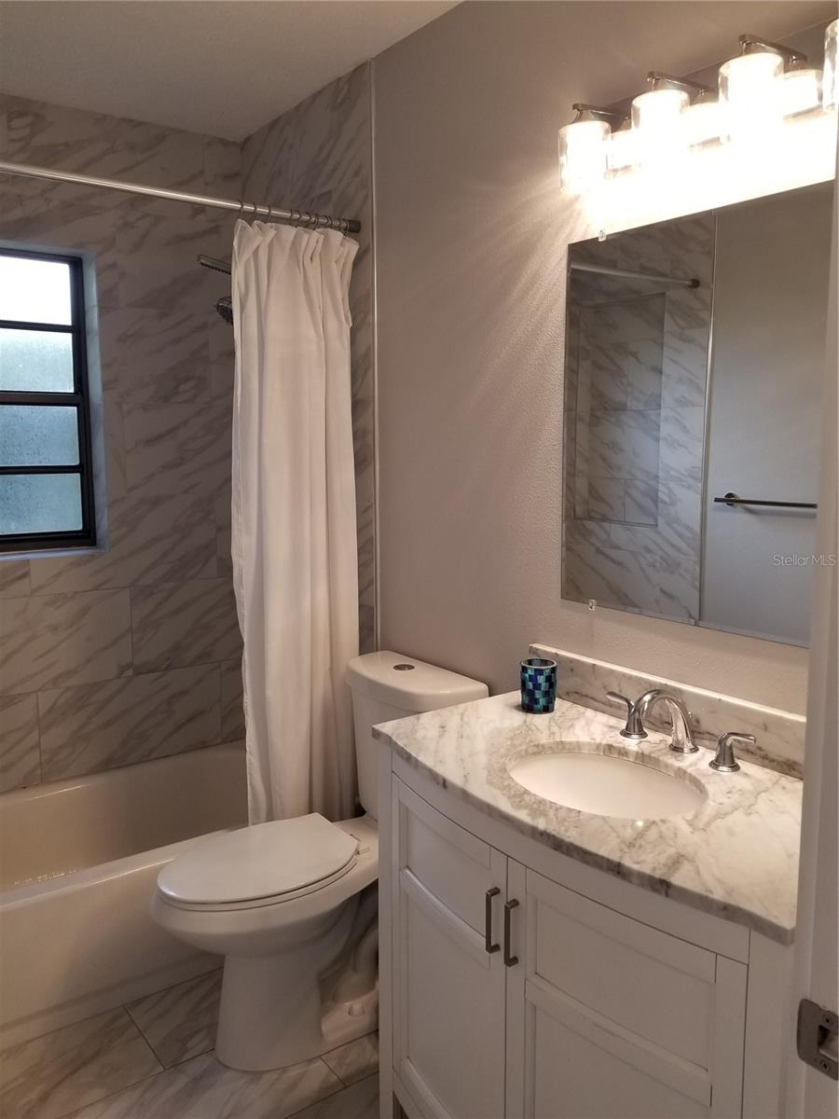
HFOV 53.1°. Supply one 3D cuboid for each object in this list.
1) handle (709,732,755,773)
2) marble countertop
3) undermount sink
[{"bbox_3d":[0.535,0.326,1.433,0.048,0.065,0.078,-6,9,-36],"label":"handle"},{"bbox_3d":[0.328,0.369,1.426,0.481,0.020,0.875,-6,9,-36],"label":"marble countertop"},{"bbox_3d":[0.306,0.442,1.416,0.308,0.150,0.373,-6,9,-36],"label":"undermount sink"}]

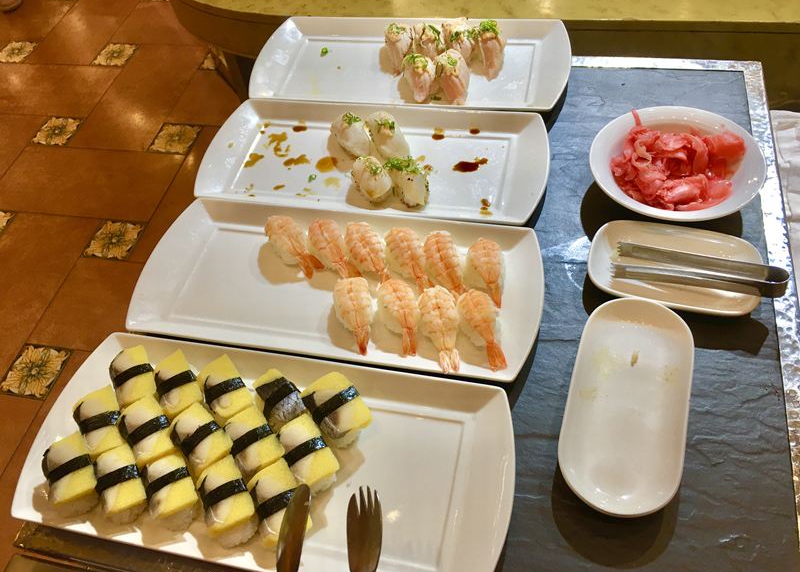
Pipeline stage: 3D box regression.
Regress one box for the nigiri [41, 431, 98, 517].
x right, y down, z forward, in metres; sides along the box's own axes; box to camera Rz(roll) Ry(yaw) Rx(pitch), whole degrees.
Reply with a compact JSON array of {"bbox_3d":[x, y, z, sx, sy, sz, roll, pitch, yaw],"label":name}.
[{"bbox_3d":[-0.272,0.159,0.566,0.034,0.030,0.057,-24,53,-11],"label":"nigiri"}]

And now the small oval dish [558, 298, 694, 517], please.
[{"bbox_3d":[0.188,0.094,0.552,0.090,0.021,0.201,11,56,16],"label":"small oval dish"}]

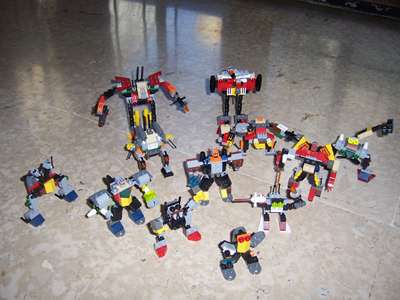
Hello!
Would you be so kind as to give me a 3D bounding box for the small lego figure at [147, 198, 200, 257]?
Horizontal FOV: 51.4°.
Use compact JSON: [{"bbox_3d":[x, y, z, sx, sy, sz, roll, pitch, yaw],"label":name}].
[{"bbox_3d":[-0.033,0.100,0.540,0.062,0.045,0.046,-17,47,-16],"label":"small lego figure"}]

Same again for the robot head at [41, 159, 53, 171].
[{"bbox_3d":[-0.213,0.020,0.579,0.014,0.013,0.013,-29,52,-26],"label":"robot head"}]

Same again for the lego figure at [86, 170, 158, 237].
[{"bbox_3d":[-0.103,0.072,0.565,0.086,0.050,0.046,-24,50,-22],"label":"lego figure"}]

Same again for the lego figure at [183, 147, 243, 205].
[{"bbox_3d":[0.019,0.036,0.593,0.082,0.060,0.048,-5,45,-5],"label":"lego figure"}]

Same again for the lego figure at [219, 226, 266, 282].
[{"bbox_3d":[0.049,0.127,0.511,0.052,0.048,0.039,-9,46,-8],"label":"lego figure"}]

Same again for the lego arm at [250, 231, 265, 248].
[{"bbox_3d":[0.071,0.112,0.518,0.016,0.015,0.015,-11,46,-11],"label":"lego arm"}]

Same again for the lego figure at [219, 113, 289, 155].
[{"bbox_3d":[0.081,-0.025,0.661,0.112,0.050,0.040,0,45,0],"label":"lego figure"}]

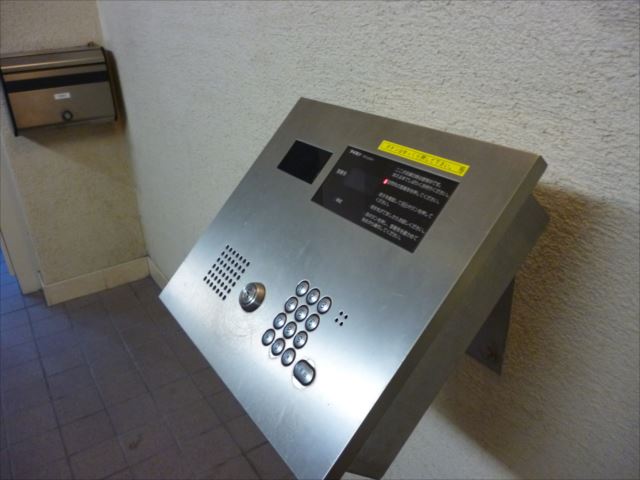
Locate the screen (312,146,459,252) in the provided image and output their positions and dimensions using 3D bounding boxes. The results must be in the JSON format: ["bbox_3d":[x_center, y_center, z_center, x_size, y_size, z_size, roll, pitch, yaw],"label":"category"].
[{"bbox_3d":[0.073,-0.057,0.648,0.008,0.093,0.205,37,-4,-40],"label":"screen"}]

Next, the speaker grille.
[{"bbox_3d":[-0.138,0.048,0.769,0.005,0.066,0.077,37,-4,-40],"label":"speaker grille"}]

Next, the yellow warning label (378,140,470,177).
[{"bbox_3d":[0.120,-0.102,0.628,0.002,0.015,0.147,37,-4,-40],"label":"yellow warning label"}]

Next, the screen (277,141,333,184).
[{"bbox_3d":[-0.022,-0.117,0.780,0.008,0.054,0.100,37,-4,-40],"label":"screen"}]

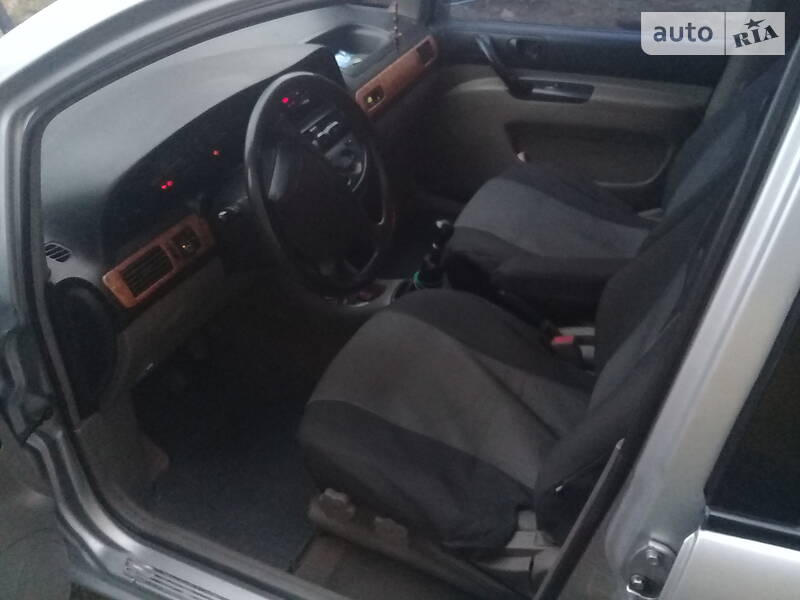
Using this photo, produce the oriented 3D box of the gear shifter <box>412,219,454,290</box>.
[{"bbox_3d":[0.086,-0.104,1.702,0.080,0.185,0.080,12,39,22],"label":"gear shifter"}]

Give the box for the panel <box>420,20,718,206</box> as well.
[{"bbox_3d":[0.428,-0.512,2.141,0.930,0.620,0.120,12,39,22],"label":"panel"}]

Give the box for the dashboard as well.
[{"bbox_3d":[-0.371,-0.370,1.765,0.600,0.540,1.420,12,39,22],"label":"dashboard"}]

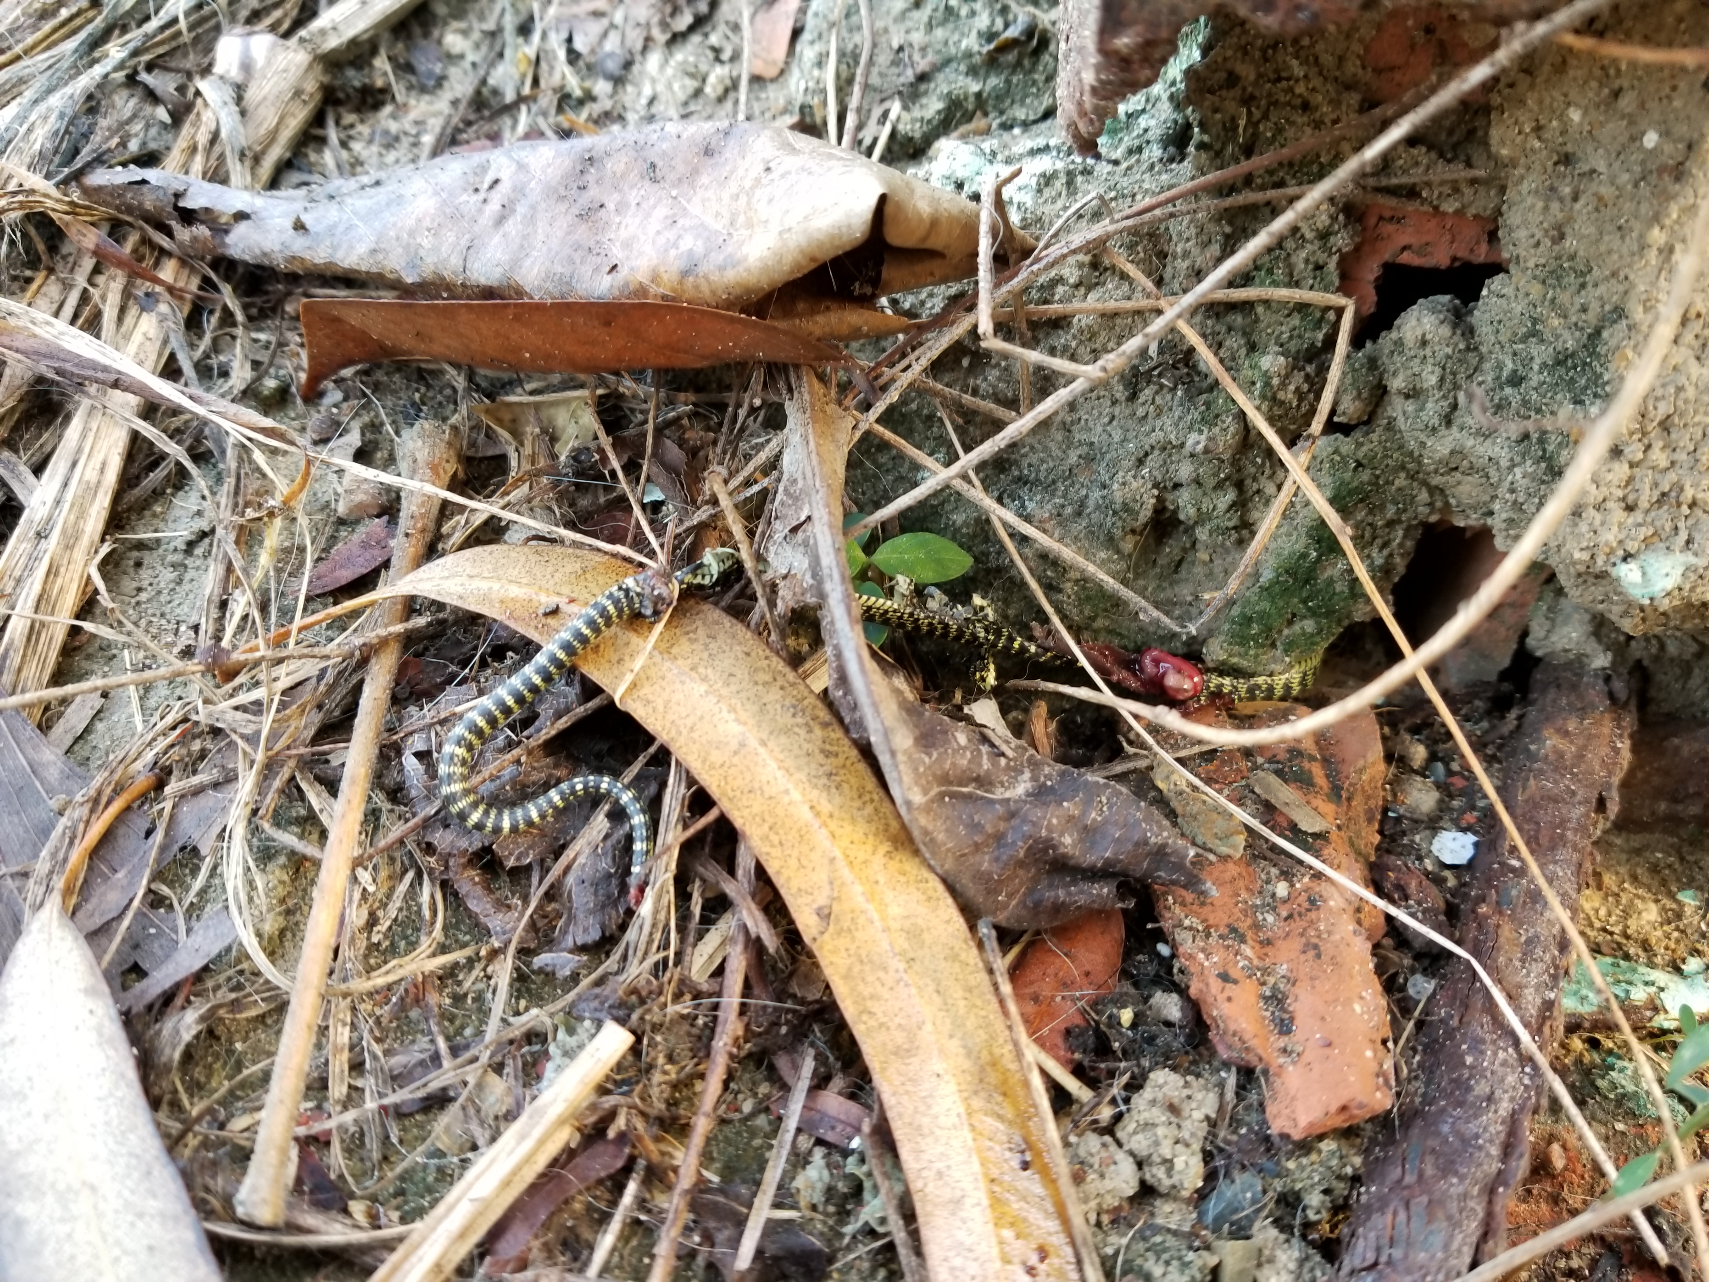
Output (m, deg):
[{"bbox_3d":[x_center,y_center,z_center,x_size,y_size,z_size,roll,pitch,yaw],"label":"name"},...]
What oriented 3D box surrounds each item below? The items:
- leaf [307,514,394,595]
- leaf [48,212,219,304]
[{"bbox_3d":[-0.125,-0.020,0.320,0.013,0.005,0.026,41,70,15],"label":"leaf"},{"bbox_3d":[-0.196,-0.104,0.347,0.054,0.006,0.008,26,66,9],"label":"leaf"}]

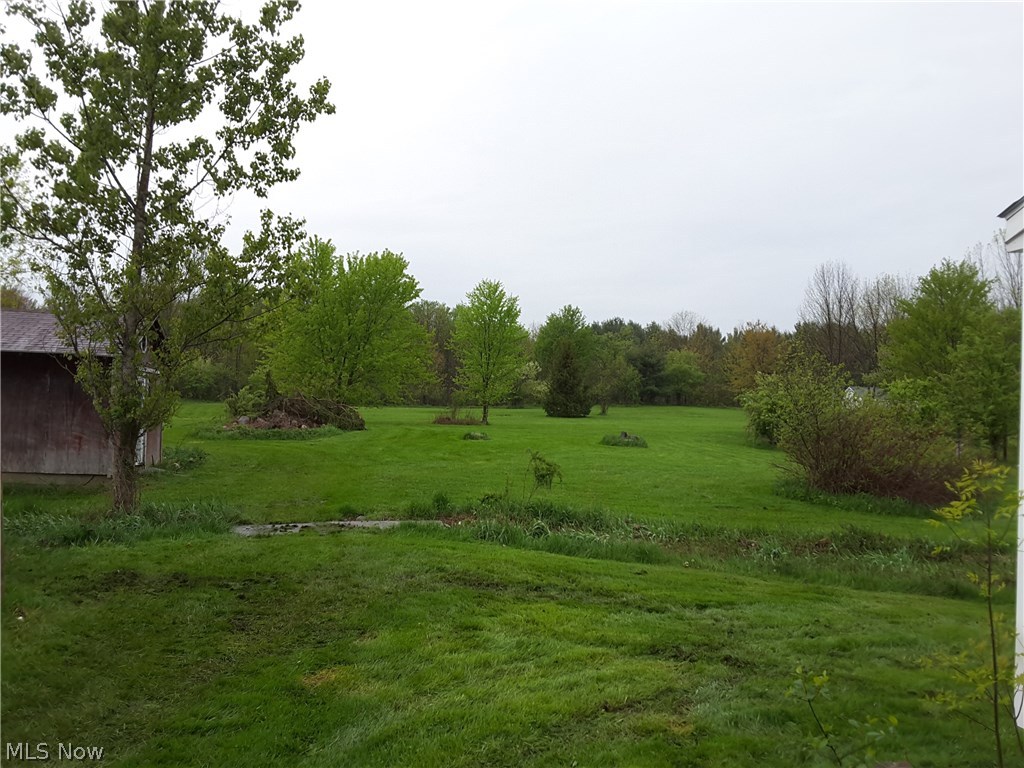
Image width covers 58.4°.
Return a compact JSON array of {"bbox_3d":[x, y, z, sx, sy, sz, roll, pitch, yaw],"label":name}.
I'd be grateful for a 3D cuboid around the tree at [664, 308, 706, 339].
[{"bbox_3d":[20.800,-3.400,110.000,5.600,11.300,5.600,1,0,0],"label":"tree"}]

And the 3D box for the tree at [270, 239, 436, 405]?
[{"bbox_3d":[-7.840,-2.600,44.000,8.000,8.700,7.600,1,0,0],"label":"tree"}]

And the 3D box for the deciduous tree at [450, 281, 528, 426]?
[{"bbox_3d":[-1.150,-1.480,43.000,3.700,6.750,3.700,1,0,0],"label":"deciduous tree"}]

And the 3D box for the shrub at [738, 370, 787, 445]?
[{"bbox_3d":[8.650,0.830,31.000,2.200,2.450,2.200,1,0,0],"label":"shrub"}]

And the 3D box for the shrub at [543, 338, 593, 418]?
[{"bbox_3d":[3.270,-0.320,54.000,2.950,4.700,2.900,1,0,0],"label":"shrub"}]

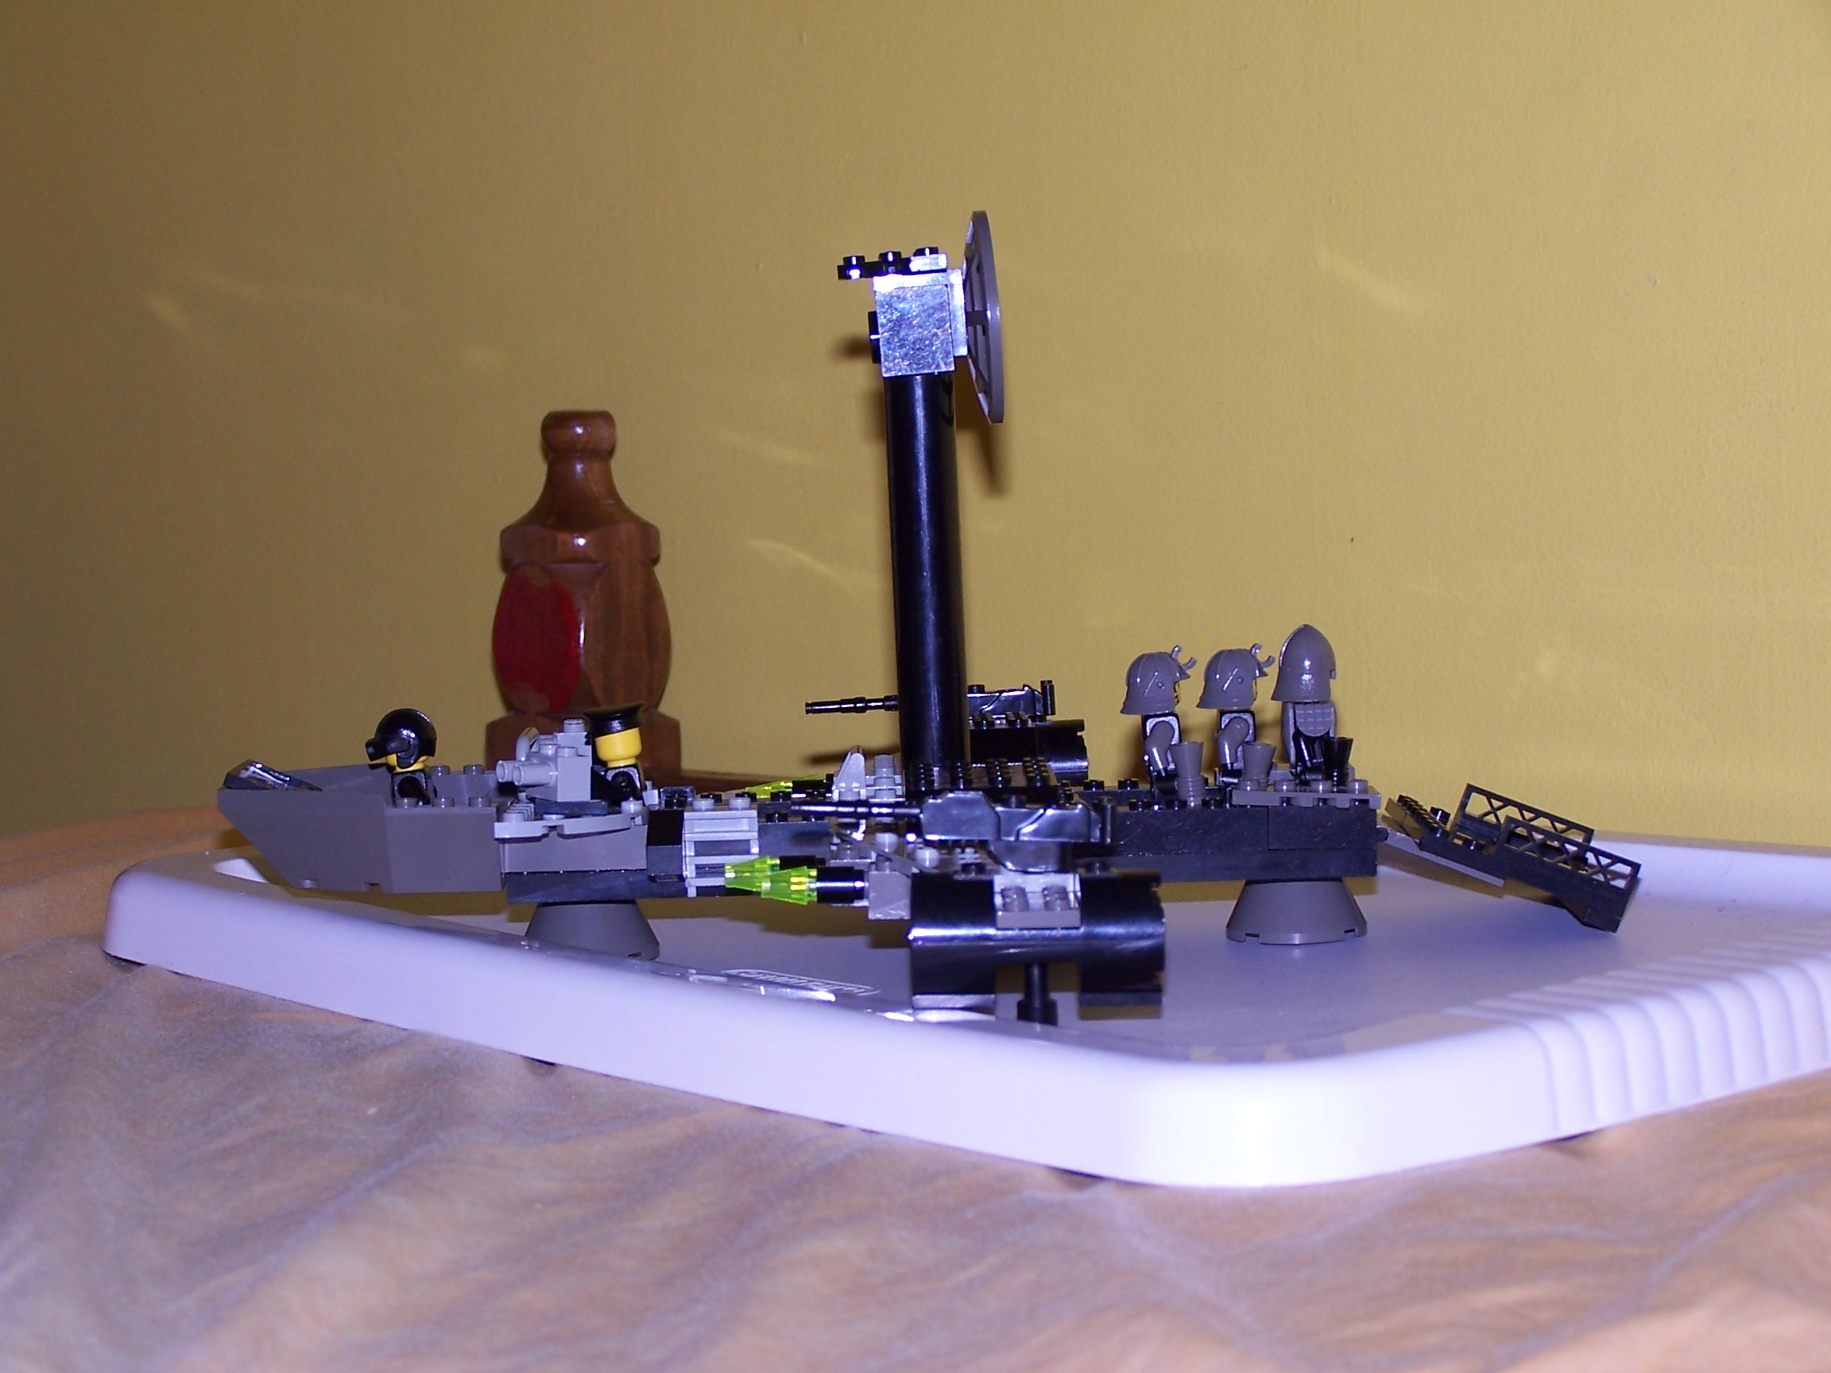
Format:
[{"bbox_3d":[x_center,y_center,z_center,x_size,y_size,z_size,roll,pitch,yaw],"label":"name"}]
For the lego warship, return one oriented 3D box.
[{"bbox_3d":[0.002,-0.024,0.896,0.316,0.166,0.290,-2,6,-1],"label":"lego warship"}]

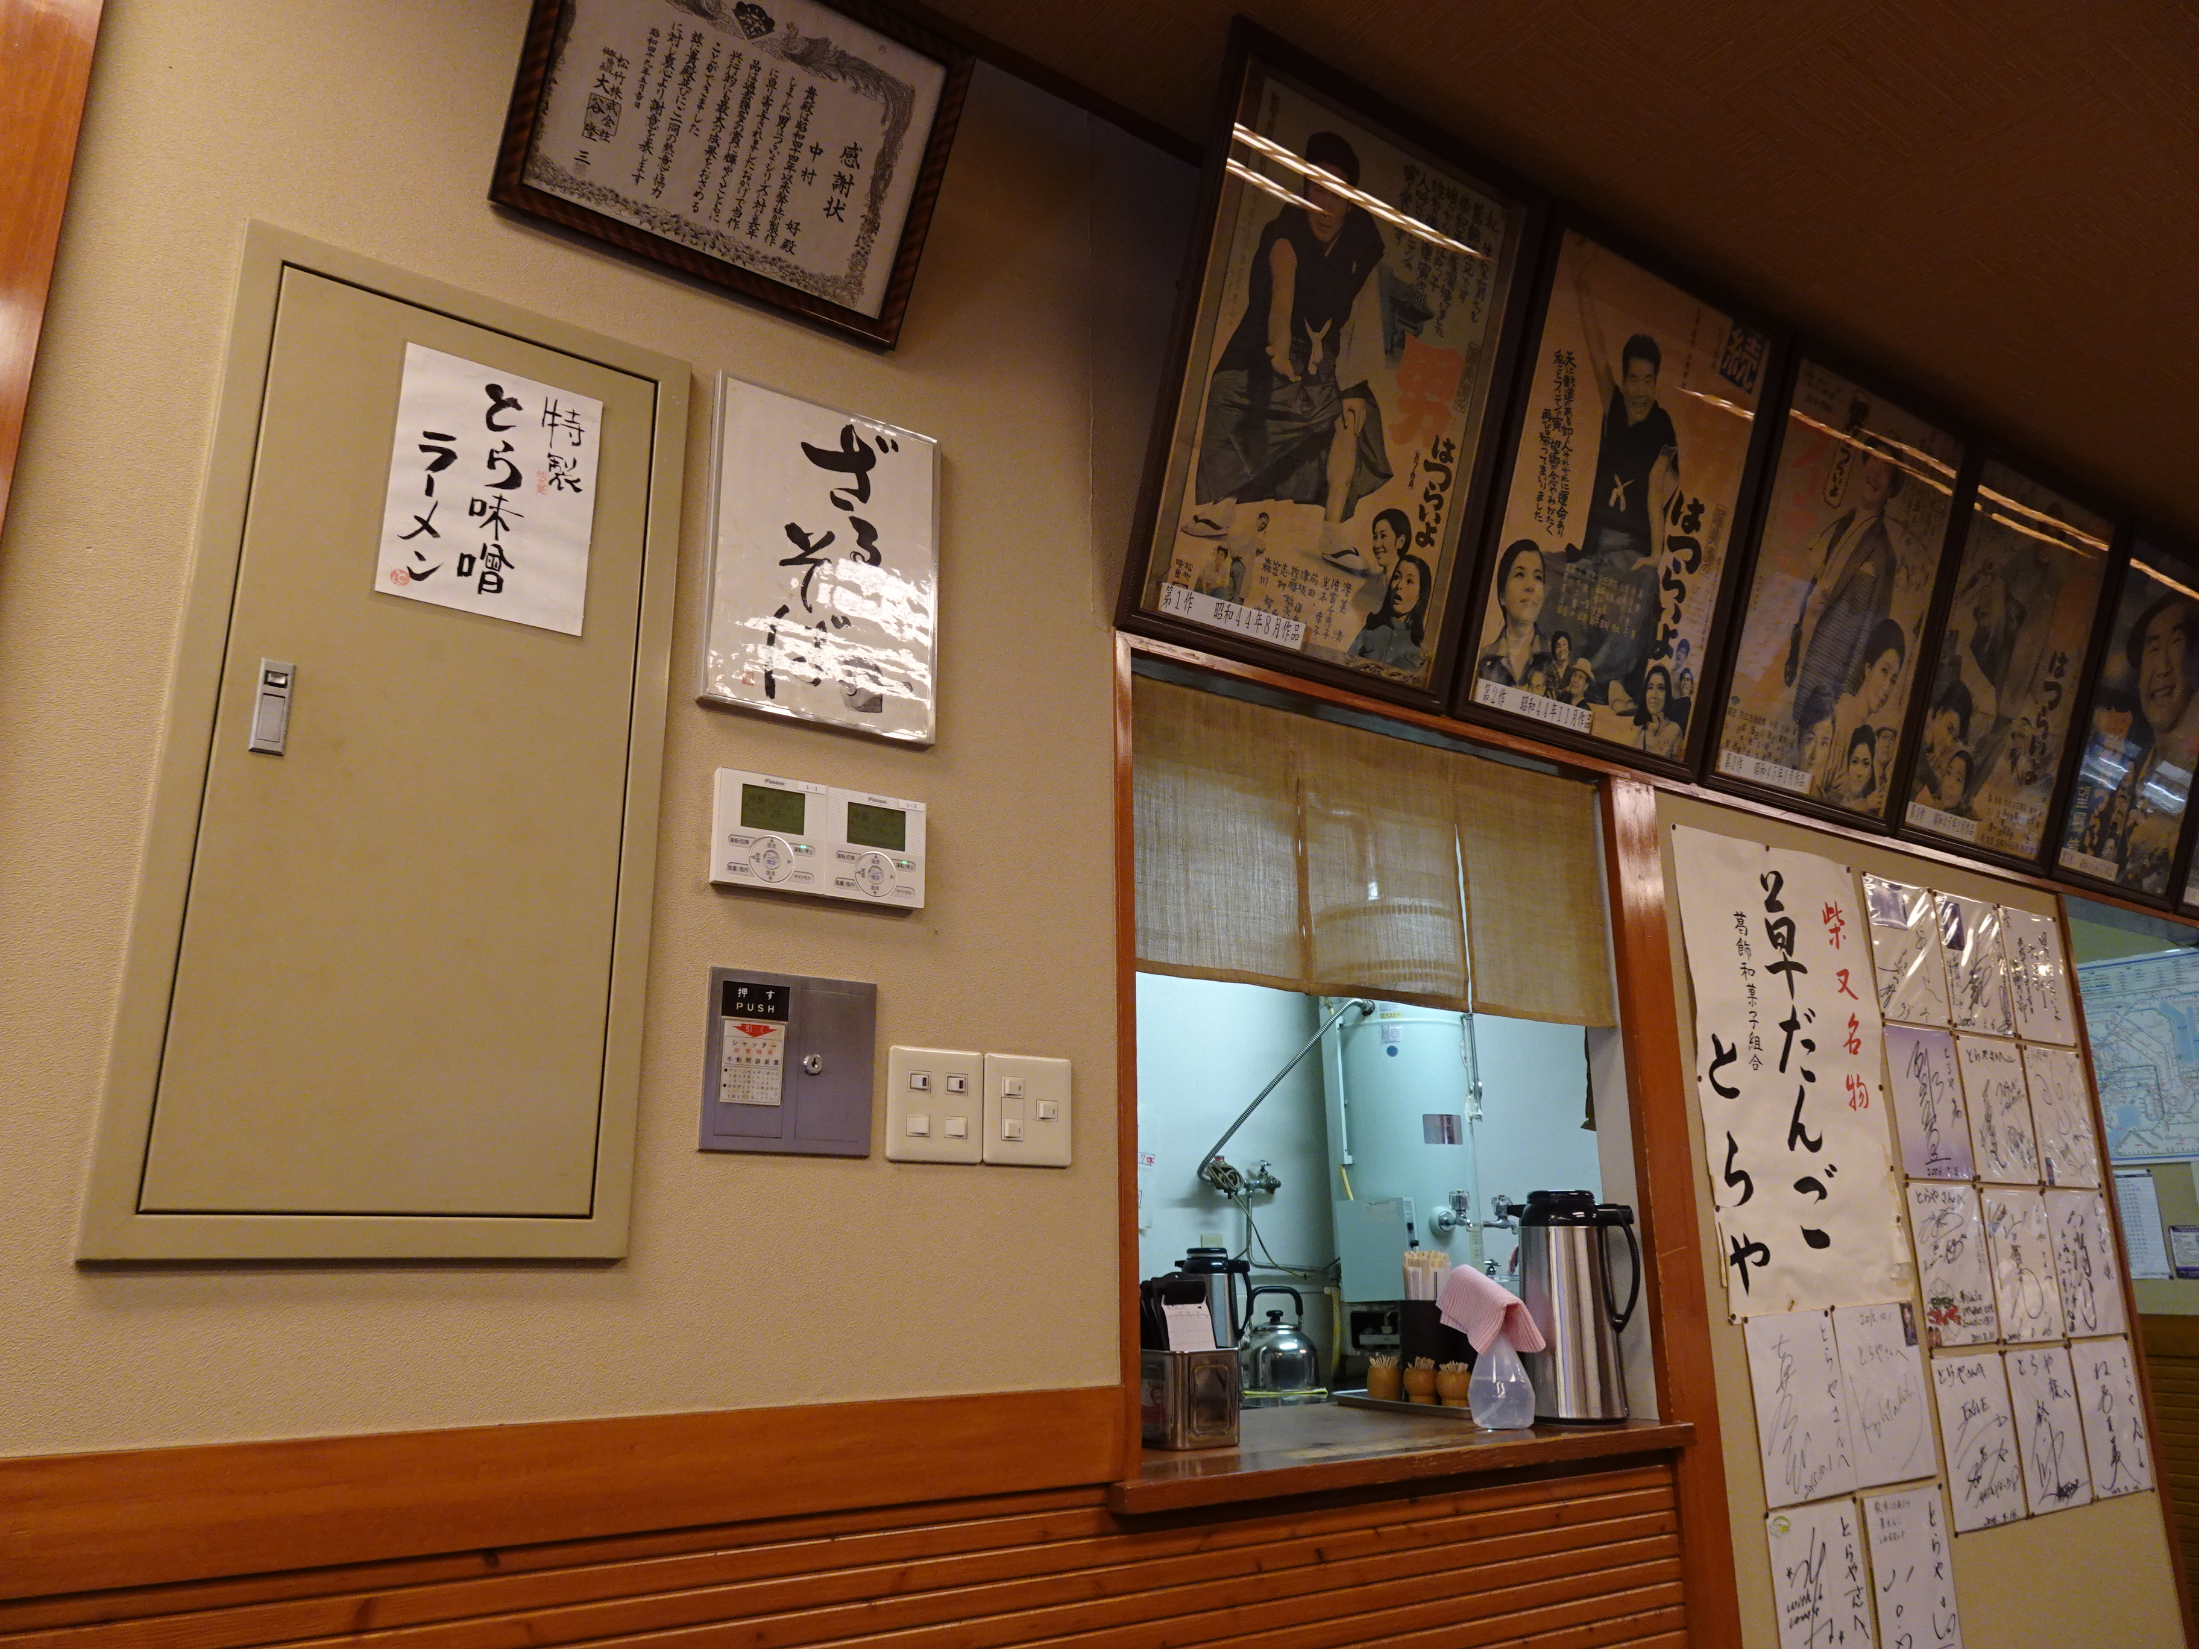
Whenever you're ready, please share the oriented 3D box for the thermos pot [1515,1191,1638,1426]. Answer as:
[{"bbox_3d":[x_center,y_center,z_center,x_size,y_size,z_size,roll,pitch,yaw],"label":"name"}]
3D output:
[{"bbox_3d":[0.708,0.712,2.257,0.205,0.320,0.138,-12,-19,37],"label":"thermos pot"}]

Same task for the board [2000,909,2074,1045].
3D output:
[{"bbox_3d":[1.959,0.316,3.174,0.242,0.272,0.005,10,-19,-33],"label":"board"}]

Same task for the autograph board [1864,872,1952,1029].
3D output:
[{"bbox_3d":[1.538,0.242,2.892,0.242,0.272,0.005,10,-19,-33],"label":"autograph board"}]

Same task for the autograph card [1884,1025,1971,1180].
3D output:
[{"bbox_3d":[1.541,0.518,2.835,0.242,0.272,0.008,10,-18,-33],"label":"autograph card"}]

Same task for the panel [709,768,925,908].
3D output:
[{"bbox_3d":[-0.297,0.020,1.626,0.241,0.120,0.020,10,-19,-33],"label":"panel"}]

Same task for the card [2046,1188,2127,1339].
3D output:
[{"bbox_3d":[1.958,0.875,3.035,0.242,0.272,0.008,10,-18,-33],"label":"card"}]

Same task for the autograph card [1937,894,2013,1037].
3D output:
[{"bbox_3d":[1.749,0.283,3.048,0.242,0.272,0.008,10,-18,-33],"label":"autograph card"}]

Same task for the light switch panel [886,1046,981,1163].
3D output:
[{"bbox_3d":[-0.179,0.304,1.642,0.116,0.120,0.012,10,-18,-33],"label":"light switch panel"}]

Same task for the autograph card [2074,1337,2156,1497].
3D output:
[{"bbox_3d":[1.957,1.145,2.940,0.242,0.272,0.005,10,-19,-33],"label":"autograph card"}]

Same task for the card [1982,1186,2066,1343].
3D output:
[{"bbox_3d":[1.752,0.837,2.898,0.242,0.272,0.008,10,-18,-33],"label":"card"}]

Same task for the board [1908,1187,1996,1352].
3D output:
[{"bbox_3d":[1.542,0.794,2.760,0.242,0.272,0.008,10,-18,-33],"label":"board"}]

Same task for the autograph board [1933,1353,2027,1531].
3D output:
[{"bbox_3d":[1.540,1.073,2.660,0.242,0.272,0.005,10,-19,-33],"label":"autograph board"}]

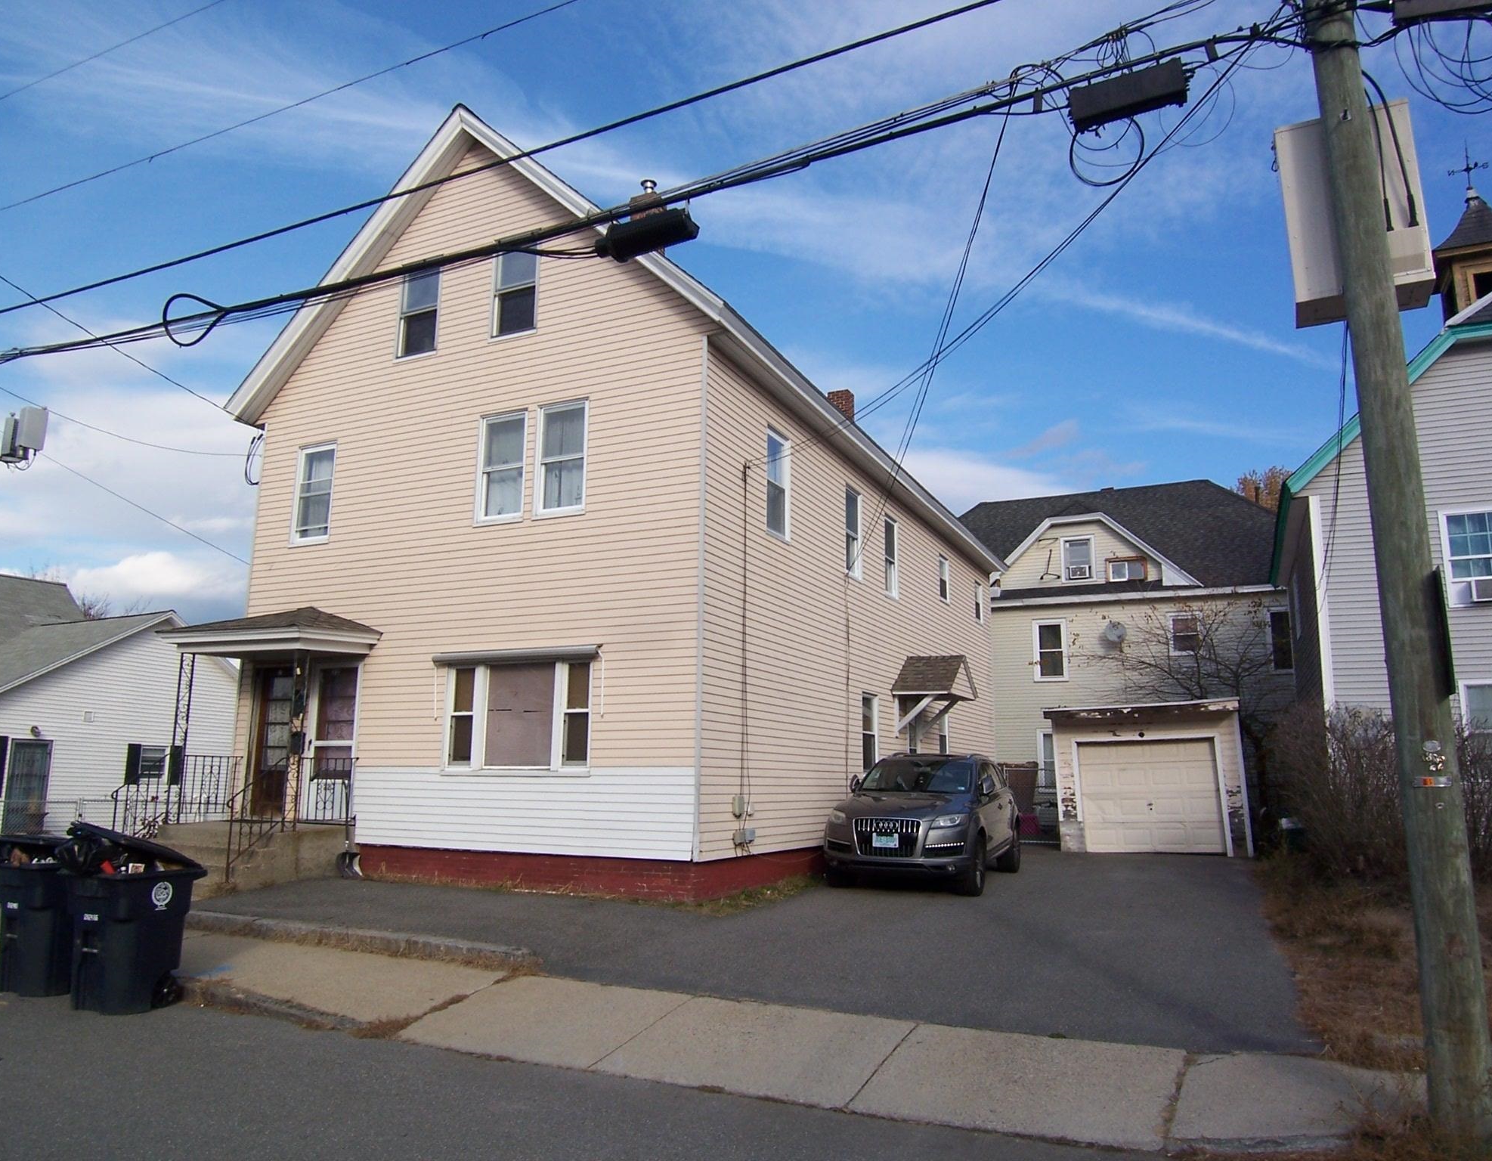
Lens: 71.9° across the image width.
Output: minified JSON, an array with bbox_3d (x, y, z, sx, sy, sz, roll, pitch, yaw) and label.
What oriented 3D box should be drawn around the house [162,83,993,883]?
[{"bbox_3d":[-0.843,-0.317,20.134,8.350,10.880,17.000,-5,-12,25],"label":"house"}]

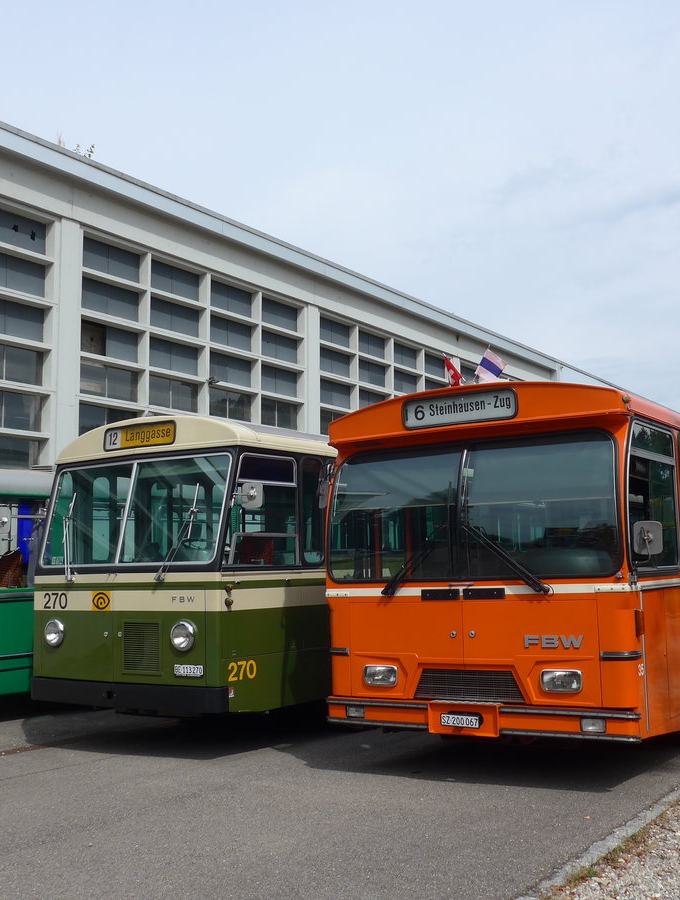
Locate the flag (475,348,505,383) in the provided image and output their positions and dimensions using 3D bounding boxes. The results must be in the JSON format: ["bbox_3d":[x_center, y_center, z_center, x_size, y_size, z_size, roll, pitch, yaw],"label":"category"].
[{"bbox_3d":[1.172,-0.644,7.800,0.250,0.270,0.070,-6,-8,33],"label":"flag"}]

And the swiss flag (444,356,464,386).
[{"bbox_3d":[0.902,-0.615,7.920,0.170,0.250,0.090,-6,-8,33],"label":"swiss flag"}]

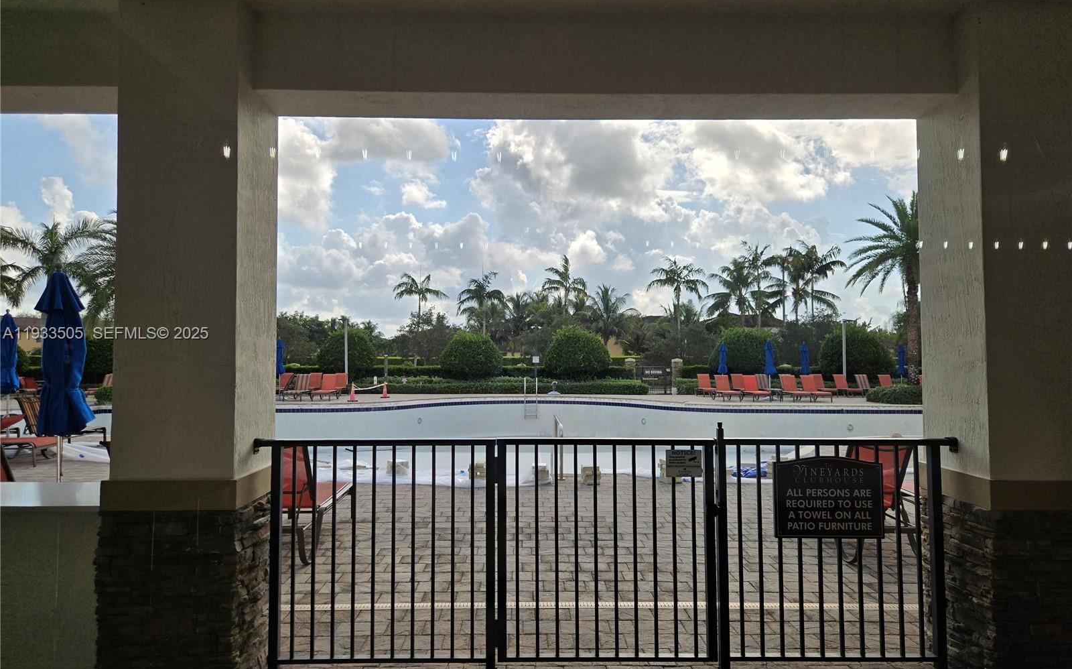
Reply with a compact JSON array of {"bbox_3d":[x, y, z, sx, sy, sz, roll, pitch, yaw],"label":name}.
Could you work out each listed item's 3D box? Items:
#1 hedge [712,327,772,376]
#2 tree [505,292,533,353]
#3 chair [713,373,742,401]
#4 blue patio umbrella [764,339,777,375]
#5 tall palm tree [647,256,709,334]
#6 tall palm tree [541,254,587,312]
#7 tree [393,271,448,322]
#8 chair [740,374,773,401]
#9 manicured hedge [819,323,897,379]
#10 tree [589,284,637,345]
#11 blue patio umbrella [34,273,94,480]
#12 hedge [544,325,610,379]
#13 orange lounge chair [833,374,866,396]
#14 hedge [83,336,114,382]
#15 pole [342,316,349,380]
[{"bbox_3d":[10.022,1.219,34.300,3.300,3.100,3.300,0,-2,-1],"label":"hedge"},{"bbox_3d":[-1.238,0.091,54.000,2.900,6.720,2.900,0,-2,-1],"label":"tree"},{"bbox_3d":[7.398,2.068,27.674,0.660,0.970,1.650,0,-2,-1],"label":"chair"},{"bbox_3d":[9.635,1.416,29.268,0.500,2.420,0.500,0,-2,0],"label":"blue patio umbrella"},{"bbox_3d":[10.349,-1.173,52.069,4.500,9.141,4.500,0,-2,0],"label":"tall palm tree"},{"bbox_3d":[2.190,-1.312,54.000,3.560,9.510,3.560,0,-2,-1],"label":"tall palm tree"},{"bbox_3d":[-8.924,-0.686,55.000,4.330,8.370,4.330,0,-2,-1],"label":"tree"},{"bbox_3d":[8.503,2.063,27.574,0.660,0.970,1.650,0,-2,-1],"label":"chair"},{"bbox_3d":[15.211,1.063,33.782,3.700,3.281,3.400,0,-2,0],"label":"manicured hedge"},{"bbox_3d":[5.533,-0.140,52.000,4.000,7.020,4.000,0,-2,-1],"label":"tree"},{"bbox_3d":[-4.137,0.646,6.200,0.540,2.420,0.540,0,-2,-1],"label":"blue patio umbrella"},{"bbox_3d":[1.990,1.157,34.200,3.200,3.250,3.200,0,-2,-1],"label":"hedge"},{"bbox_3d":[13.377,2.153,30.574,0.660,0.970,1.650,0,-2,-1],"label":"orange lounge chair"},{"bbox_3d":[-20.674,1.435,33.773,3.000,2.752,2.900,1,-2,-22],"label":"hedge"},{"bbox_3d":[-9.057,0.980,33.787,0.380,3.713,0.280,0,-2,-11],"label":"pole"}]

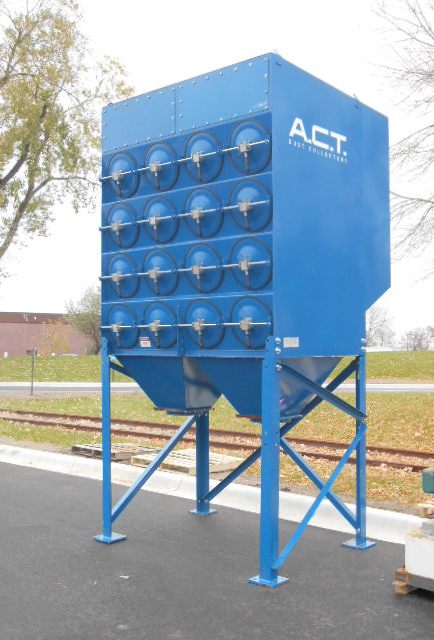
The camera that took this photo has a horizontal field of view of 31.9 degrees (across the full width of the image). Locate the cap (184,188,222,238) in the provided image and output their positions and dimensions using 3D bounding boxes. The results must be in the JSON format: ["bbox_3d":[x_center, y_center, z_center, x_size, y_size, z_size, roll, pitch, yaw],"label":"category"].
[{"bbox_3d":[-0.140,-0.897,6.357,0.432,0.432,0.100,-2,-3,41],"label":"cap"}]

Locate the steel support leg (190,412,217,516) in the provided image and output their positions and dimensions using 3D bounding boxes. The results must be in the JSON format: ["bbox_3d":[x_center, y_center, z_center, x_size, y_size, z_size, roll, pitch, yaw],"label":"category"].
[{"bbox_3d":[-0.145,1.177,8.109,0.215,1.800,0.215,-2,-3,41],"label":"steel support leg"}]

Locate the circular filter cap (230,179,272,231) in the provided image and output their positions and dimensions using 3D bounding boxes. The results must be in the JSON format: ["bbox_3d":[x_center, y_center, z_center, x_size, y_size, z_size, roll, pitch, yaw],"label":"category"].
[{"bbox_3d":[0.233,-0.850,5.621,0.399,0.399,0.090,-2,-2,40],"label":"circular filter cap"}]

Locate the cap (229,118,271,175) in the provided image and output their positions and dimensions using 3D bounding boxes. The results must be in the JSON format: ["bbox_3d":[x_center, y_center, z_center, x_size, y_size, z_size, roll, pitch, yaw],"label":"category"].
[{"bbox_3d":[0.239,-1.377,6.048,0.432,0.432,0.100,-2,-3,41],"label":"cap"}]

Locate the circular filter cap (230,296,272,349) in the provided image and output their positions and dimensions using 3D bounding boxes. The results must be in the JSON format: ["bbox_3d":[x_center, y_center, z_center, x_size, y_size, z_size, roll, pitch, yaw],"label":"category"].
[{"bbox_3d":[0.235,0.018,5.593,0.399,0.399,0.090,-2,-2,40],"label":"circular filter cap"}]

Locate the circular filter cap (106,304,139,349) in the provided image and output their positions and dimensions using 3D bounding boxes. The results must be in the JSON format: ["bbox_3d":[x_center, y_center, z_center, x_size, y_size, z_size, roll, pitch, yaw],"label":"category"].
[{"bbox_3d":[-0.821,0.055,6.478,0.399,0.399,0.090,-2,-2,40],"label":"circular filter cap"}]

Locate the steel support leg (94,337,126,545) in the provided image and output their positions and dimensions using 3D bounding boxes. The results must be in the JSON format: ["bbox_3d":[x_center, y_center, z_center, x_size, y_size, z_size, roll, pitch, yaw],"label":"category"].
[{"bbox_3d":[-0.936,1.030,6.652,0.195,1.754,0.195,-2,-2,40],"label":"steel support leg"}]

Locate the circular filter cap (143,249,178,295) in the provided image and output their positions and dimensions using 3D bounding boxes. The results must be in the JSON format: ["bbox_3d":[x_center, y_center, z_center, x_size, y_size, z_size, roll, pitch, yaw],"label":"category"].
[{"bbox_3d":[-0.518,-0.417,6.667,0.432,0.432,0.100,-2,-3,41],"label":"circular filter cap"}]

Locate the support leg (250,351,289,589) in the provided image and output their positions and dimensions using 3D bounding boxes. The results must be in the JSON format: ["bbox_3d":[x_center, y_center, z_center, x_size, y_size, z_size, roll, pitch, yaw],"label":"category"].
[{"bbox_3d":[0.413,1.101,5.883,0.215,1.800,0.215,-2,-3,41],"label":"support leg"}]

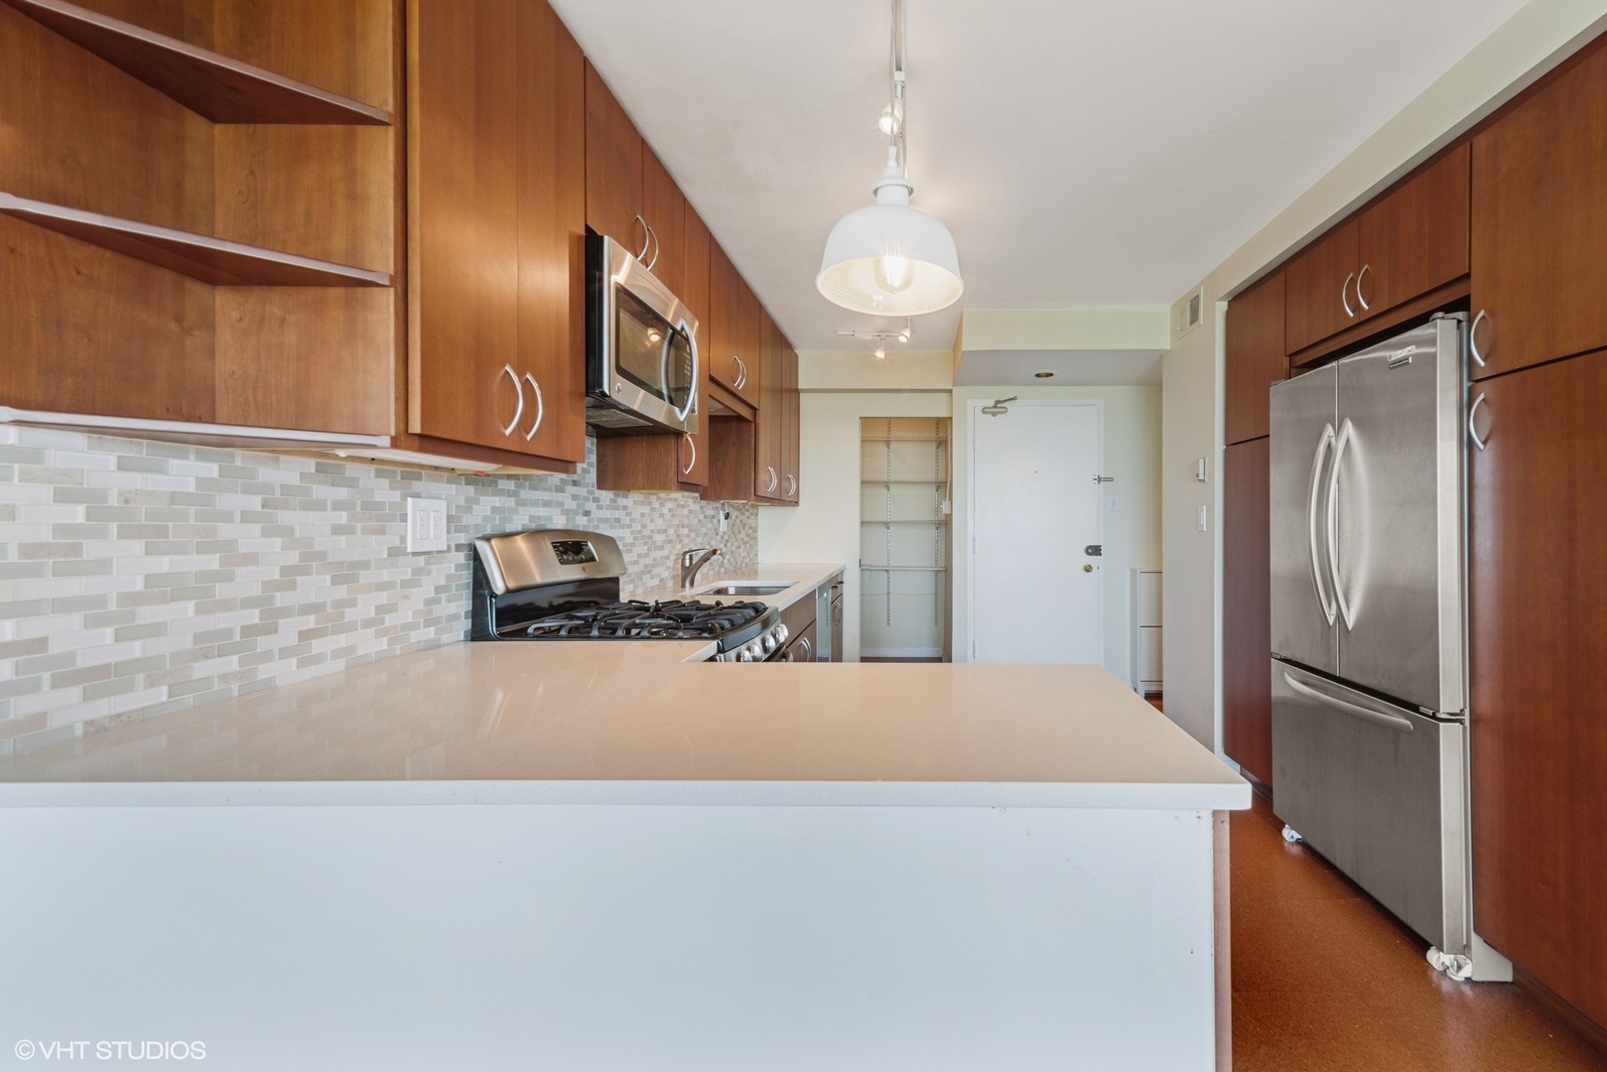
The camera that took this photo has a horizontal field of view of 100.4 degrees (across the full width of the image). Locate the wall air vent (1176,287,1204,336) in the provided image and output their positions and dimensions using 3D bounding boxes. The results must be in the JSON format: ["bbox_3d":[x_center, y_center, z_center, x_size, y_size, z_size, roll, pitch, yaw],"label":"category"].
[{"bbox_3d":[2.024,-1.156,3.515,0.025,0.190,0.371,0,1,10],"label":"wall air vent"}]

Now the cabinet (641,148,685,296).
[{"bbox_3d":[-0.635,-1.043,2.339,0.335,0.429,0.397,0,1,10],"label":"cabinet"}]

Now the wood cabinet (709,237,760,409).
[{"bbox_3d":[-0.474,-0.970,3.257,0.335,0.597,0.870,0,1,10],"label":"wood cabinet"}]

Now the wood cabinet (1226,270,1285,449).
[{"bbox_3d":[2.281,-0.752,2.919,0.590,0.642,0.548,0,1,10],"label":"wood cabinet"}]

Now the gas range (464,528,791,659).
[{"bbox_3d":[-0.471,0.583,2.157,0.705,1.209,0.774,0,1,10],"label":"gas range"}]

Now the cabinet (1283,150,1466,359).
[{"bbox_3d":[2.154,-0.888,2.197,0.590,0.347,0.919,0,1,10],"label":"cabinet"}]

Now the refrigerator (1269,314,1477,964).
[{"bbox_3d":[2.075,0.289,2.174,0.720,1.780,0.886,0,1,10],"label":"refrigerator"}]

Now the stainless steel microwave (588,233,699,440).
[{"bbox_3d":[-0.621,-0.585,2.158,0.415,0.422,0.768,0,1,10],"label":"stainless steel microwave"}]

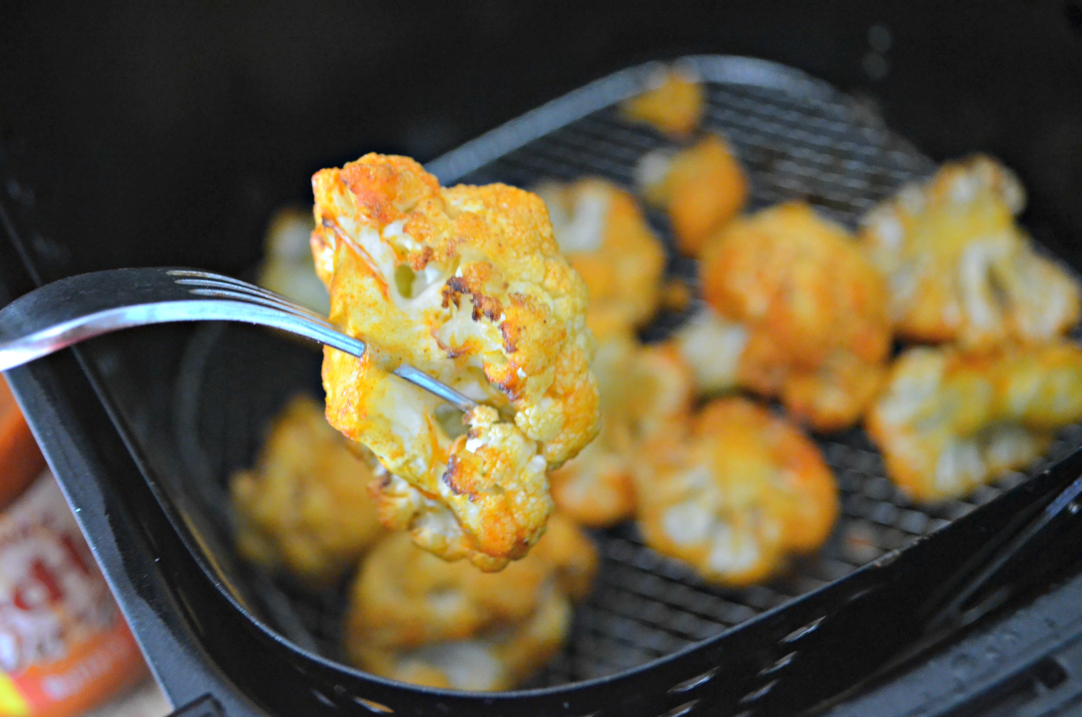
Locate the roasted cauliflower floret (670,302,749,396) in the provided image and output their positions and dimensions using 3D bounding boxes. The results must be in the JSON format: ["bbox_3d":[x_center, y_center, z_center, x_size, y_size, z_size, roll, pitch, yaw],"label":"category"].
[{"bbox_3d":[0.038,-0.002,0.317,0.018,0.015,0.023,-9,50,0],"label":"roasted cauliflower floret"}]

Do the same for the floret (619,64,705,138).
[{"bbox_3d":[0.031,-0.066,0.371,0.021,0.017,0.020,-9,50,0],"label":"floret"}]

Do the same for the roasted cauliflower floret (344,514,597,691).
[{"bbox_3d":[-0.013,0.046,0.272,0.046,0.032,0.033,-9,50,0],"label":"roasted cauliflower floret"}]

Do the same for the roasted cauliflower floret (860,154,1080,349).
[{"bbox_3d":[0.092,-0.022,0.310,0.045,0.041,0.041,-9,50,0],"label":"roasted cauliflower floret"}]

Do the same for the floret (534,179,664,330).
[{"bbox_3d":[0.012,-0.024,0.330,0.032,0.028,0.039,-9,50,0],"label":"floret"}]

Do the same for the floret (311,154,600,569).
[{"bbox_3d":[-0.012,0.000,0.206,0.037,0.058,0.036,-6,7,-3],"label":"floret"}]

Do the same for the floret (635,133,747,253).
[{"bbox_3d":[0.036,-0.039,0.343,0.025,0.023,0.033,-9,50,0],"label":"floret"}]

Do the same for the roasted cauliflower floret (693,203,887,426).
[{"bbox_3d":[0.053,-0.009,0.303,0.038,0.042,0.050,-9,50,0],"label":"roasted cauliflower floret"}]

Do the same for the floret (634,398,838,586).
[{"bbox_3d":[0.038,0.026,0.284,0.038,0.030,0.037,-9,50,0],"label":"floret"}]

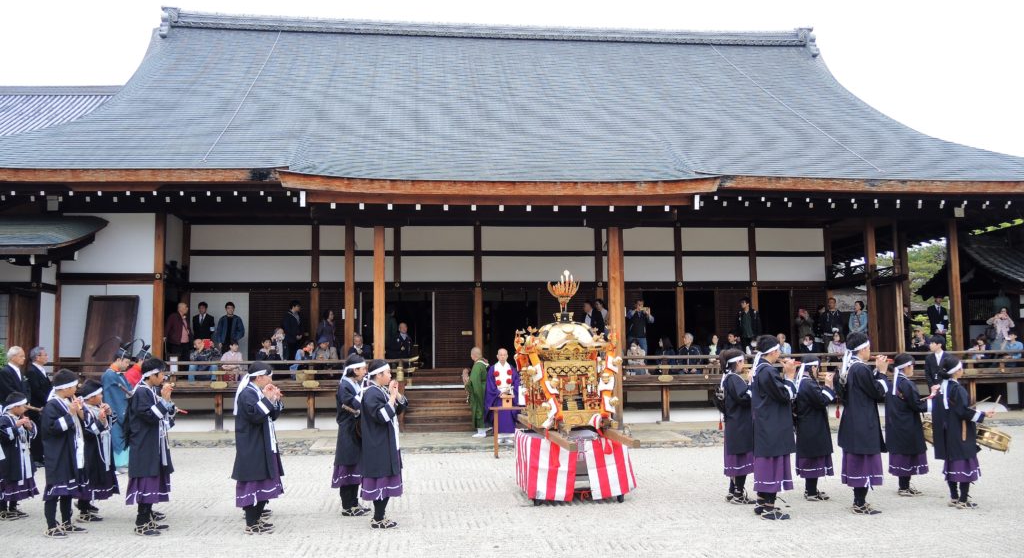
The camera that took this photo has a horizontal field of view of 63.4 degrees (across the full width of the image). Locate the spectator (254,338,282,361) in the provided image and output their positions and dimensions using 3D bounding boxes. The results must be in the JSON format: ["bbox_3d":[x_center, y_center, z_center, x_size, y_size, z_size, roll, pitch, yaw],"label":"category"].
[{"bbox_3d":[-4.785,1.578,16.192,0.500,0.827,0.600,1,-5,-20],"label":"spectator"}]

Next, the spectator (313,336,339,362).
[{"bbox_3d":[-3.790,1.593,16.784,0.500,0.874,0.600,0,-5,-7],"label":"spectator"}]

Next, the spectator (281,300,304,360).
[{"bbox_3d":[-4.837,1.301,18.220,0.360,1.680,0.480,-2,-5,20],"label":"spectator"}]

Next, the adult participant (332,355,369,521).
[{"bbox_3d":[-1.571,1.543,8.292,0.470,1.547,0.470,-1,-5,0],"label":"adult participant"}]

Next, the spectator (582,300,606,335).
[{"bbox_3d":[1.950,1.327,20.021,0.380,1.659,0.520,2,-6,-30],"label":"spectator"}]

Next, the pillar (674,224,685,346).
[{"bbox_3d":[4.176,0.434,20.535,0.180,3.655,0.180,0,-5,-6],"label":"pillar"}]

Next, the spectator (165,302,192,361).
[{"bbox_3d":[-7.520,1.331,18.660,0.420,1.643,0.550,-6,-7,45],"label":"spectator"}]

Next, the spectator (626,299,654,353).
[{"bbox_3d":[2.907,1.289,18.770,0.580,1.652,0.450,0,-5,-13],"label":"spectator"}]

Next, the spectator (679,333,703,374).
[{"bbox_3d":[3.896,1.700,18.002,0.530,1.040,0.750,-1,-5,8],"label":"spectator"}]

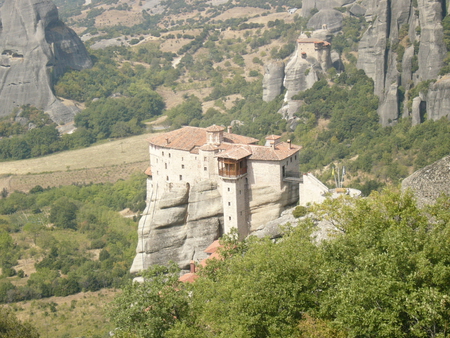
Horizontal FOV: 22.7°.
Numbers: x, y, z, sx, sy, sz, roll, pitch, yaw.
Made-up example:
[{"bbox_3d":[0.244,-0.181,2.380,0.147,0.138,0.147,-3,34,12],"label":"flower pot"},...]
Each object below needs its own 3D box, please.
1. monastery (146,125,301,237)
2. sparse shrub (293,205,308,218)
[{"bbox_3d":[-0.412,1.639,227.948,28.950,20.747,16.405,7,18,29],"label":"monastery"},{"bbox_3d":[14.646,8.245,217.000,2.800,2.400,2.600,7,18,29],"label":"sparse shrub"}]

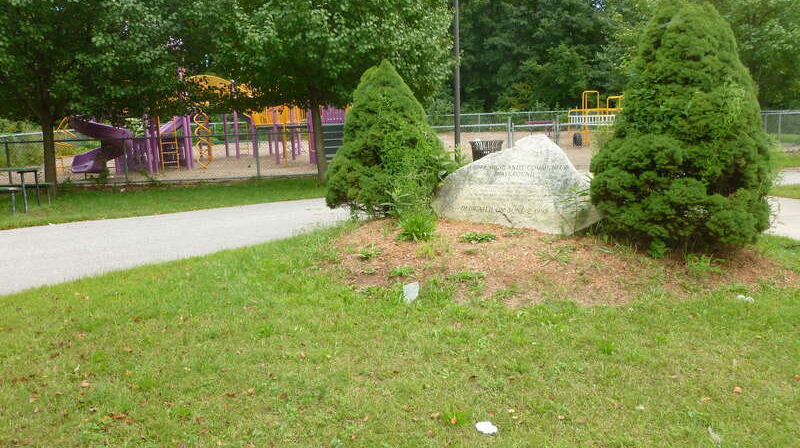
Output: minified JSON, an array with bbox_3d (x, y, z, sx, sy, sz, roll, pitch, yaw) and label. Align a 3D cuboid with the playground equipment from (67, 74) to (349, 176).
[{"bbox_3d":[-5.764,-3.731,22.400,8.400,3.400,6.000,-2,10,0],"label":"playground equipment"}]

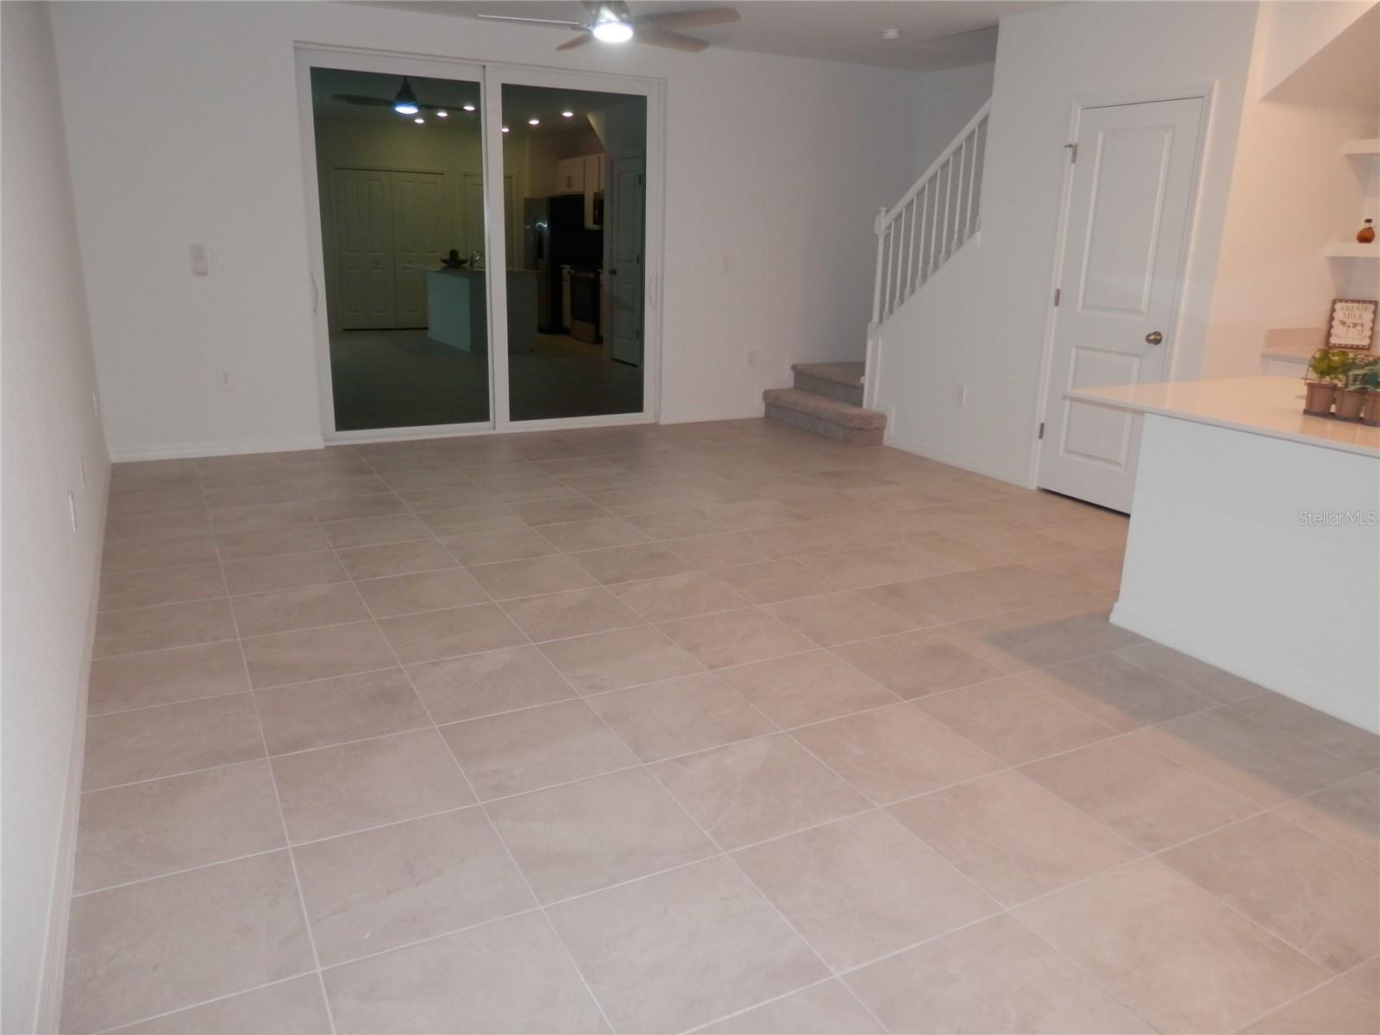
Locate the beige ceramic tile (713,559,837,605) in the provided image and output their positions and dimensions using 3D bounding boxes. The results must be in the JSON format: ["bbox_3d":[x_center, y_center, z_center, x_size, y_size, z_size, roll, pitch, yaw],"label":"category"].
[{"bbox_3d":[0.360,0.271,4.195,0.449,0.010,0.449,-7,18,-27],"label":"beige ceramic tile"}]

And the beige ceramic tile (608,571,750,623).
[{"bbox_3d":[-0.044,0.321,4.001,0.453,0.010,0.447,-7,18,-27],"label":"beige ceramic tile"}]

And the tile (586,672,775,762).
[{"bbox_3d":[-0.028,0.600,3.033,0.453,0.010,0.447,-7,18,-27],"label":"tile"}]

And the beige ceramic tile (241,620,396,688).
[{"bbox_3d":[-1.252,0.462,3.372,0.449,0.010,0.449,-7,18,-27],"label":"beige ceramic tile"}]

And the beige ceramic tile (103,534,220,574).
[{"bbox_3d":[-2.300,0.164,4.344,0.452,0.010,0.452,-7,18,-27],"label":"beige ceramic tile"}]

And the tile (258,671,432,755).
[{"bbox_3d":[-1.050,0.579,3.007,0.452,0.010,0.452,-7,18,-27],"label":"tile"}]

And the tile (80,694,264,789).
[{"bbox_3d":[-1.442,0.626,2.789,0.434,0.012,0.448,-7,18,-27],"label":"tile"}]

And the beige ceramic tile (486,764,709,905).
[{"bbox_3d":[-0.224,0.763,2.443,0.452,0.010,0.452,-7,18,-27],"label":"beige ceramic tile"}]

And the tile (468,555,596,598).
[{"bbox_3d":[-0.657,0.252,4.173,0.453,0.010,0.447,-7,18,-27],"label":"tile"}]

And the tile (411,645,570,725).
[{"bbox_3d":[-0.642,0.532,3.204,0.453,0.012,0.448,-7,18,-27],"label":"tile"}]

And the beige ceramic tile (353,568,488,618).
[{"bbox_3d":[-1.061,0.300,3.960,0.449,0.010,0.449,-7,18,-27],"label":"beige ceramic tile"}]

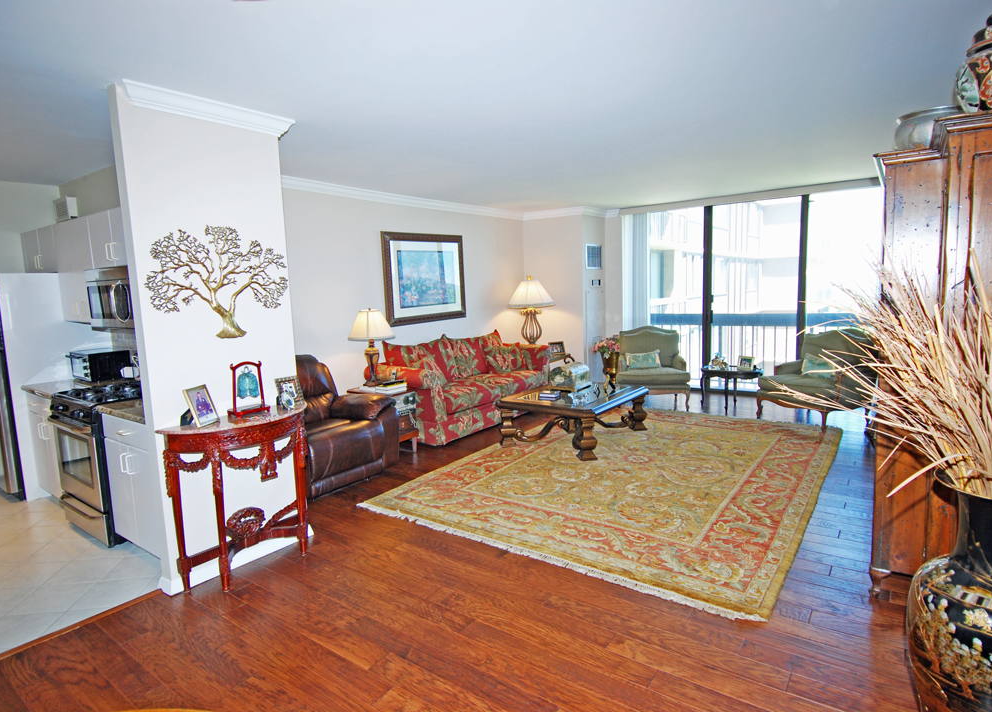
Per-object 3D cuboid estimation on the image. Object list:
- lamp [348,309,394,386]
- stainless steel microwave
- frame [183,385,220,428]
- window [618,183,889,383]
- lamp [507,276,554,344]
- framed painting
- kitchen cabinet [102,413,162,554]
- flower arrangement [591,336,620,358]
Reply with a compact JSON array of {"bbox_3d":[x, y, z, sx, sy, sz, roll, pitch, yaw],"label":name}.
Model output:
[{"bbox_3d":[-1.162,-0.081,5.069,0.390,0.730,0.390,-3,7,-12],"label":"lamp"},{"bbox_3d":[-2.496,-0.402,3.743,0.760,0.420,0.390,3,9,36],"label":"stainless steel microwave"},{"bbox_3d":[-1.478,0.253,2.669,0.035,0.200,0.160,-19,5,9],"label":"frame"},{"bbox_3d":[3.145,-0.748,6.974,3.250,2.450,0.120,3,9,36],"label":"window"},{"bbox_3d":[0.460,-0.513,7.162,0.580,0.980,0.580,-1,7,4],"label":"lamp"},{"bbox_3d":[-0.811,-0.910,6.283,0.050,1.030,1.350,3,9,36],"label":"framed painting"},{"bbox_3d":[-1.902,0.746,3.310,0.750,0.860,0.620,3,9,36],"label":"kitchen cabinet"},{"bbox_3d":[1.542,-0.115,7.235,0.420,0.310,0.400,3,9,36],"label":"flower arrangement"}]

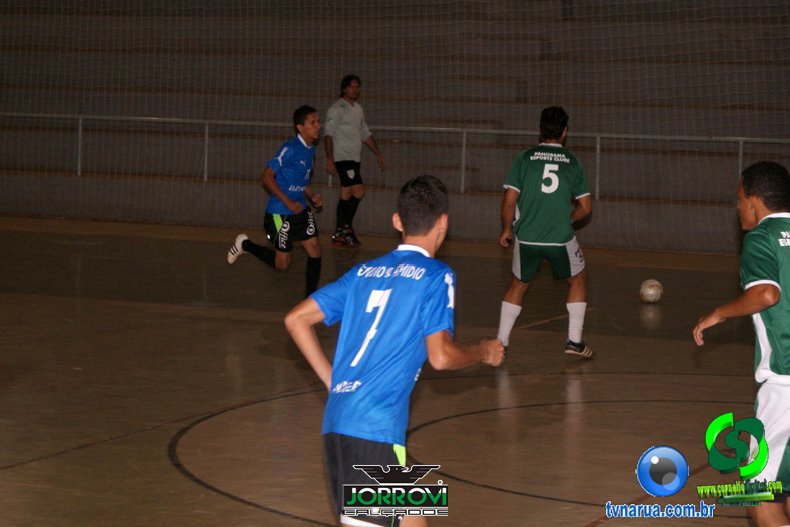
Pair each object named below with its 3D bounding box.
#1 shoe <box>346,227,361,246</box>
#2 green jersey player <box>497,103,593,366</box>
[{"bbox_3d":[-0.448,-0.278,24.600,0.110,0.135,0.280,-1,16,-25],"label":"shoe"},{"bbox_3d":[1.074,-0.232,16.450,0.630,1.760,0.480,2,6,12],"label":"green jersey player"}]

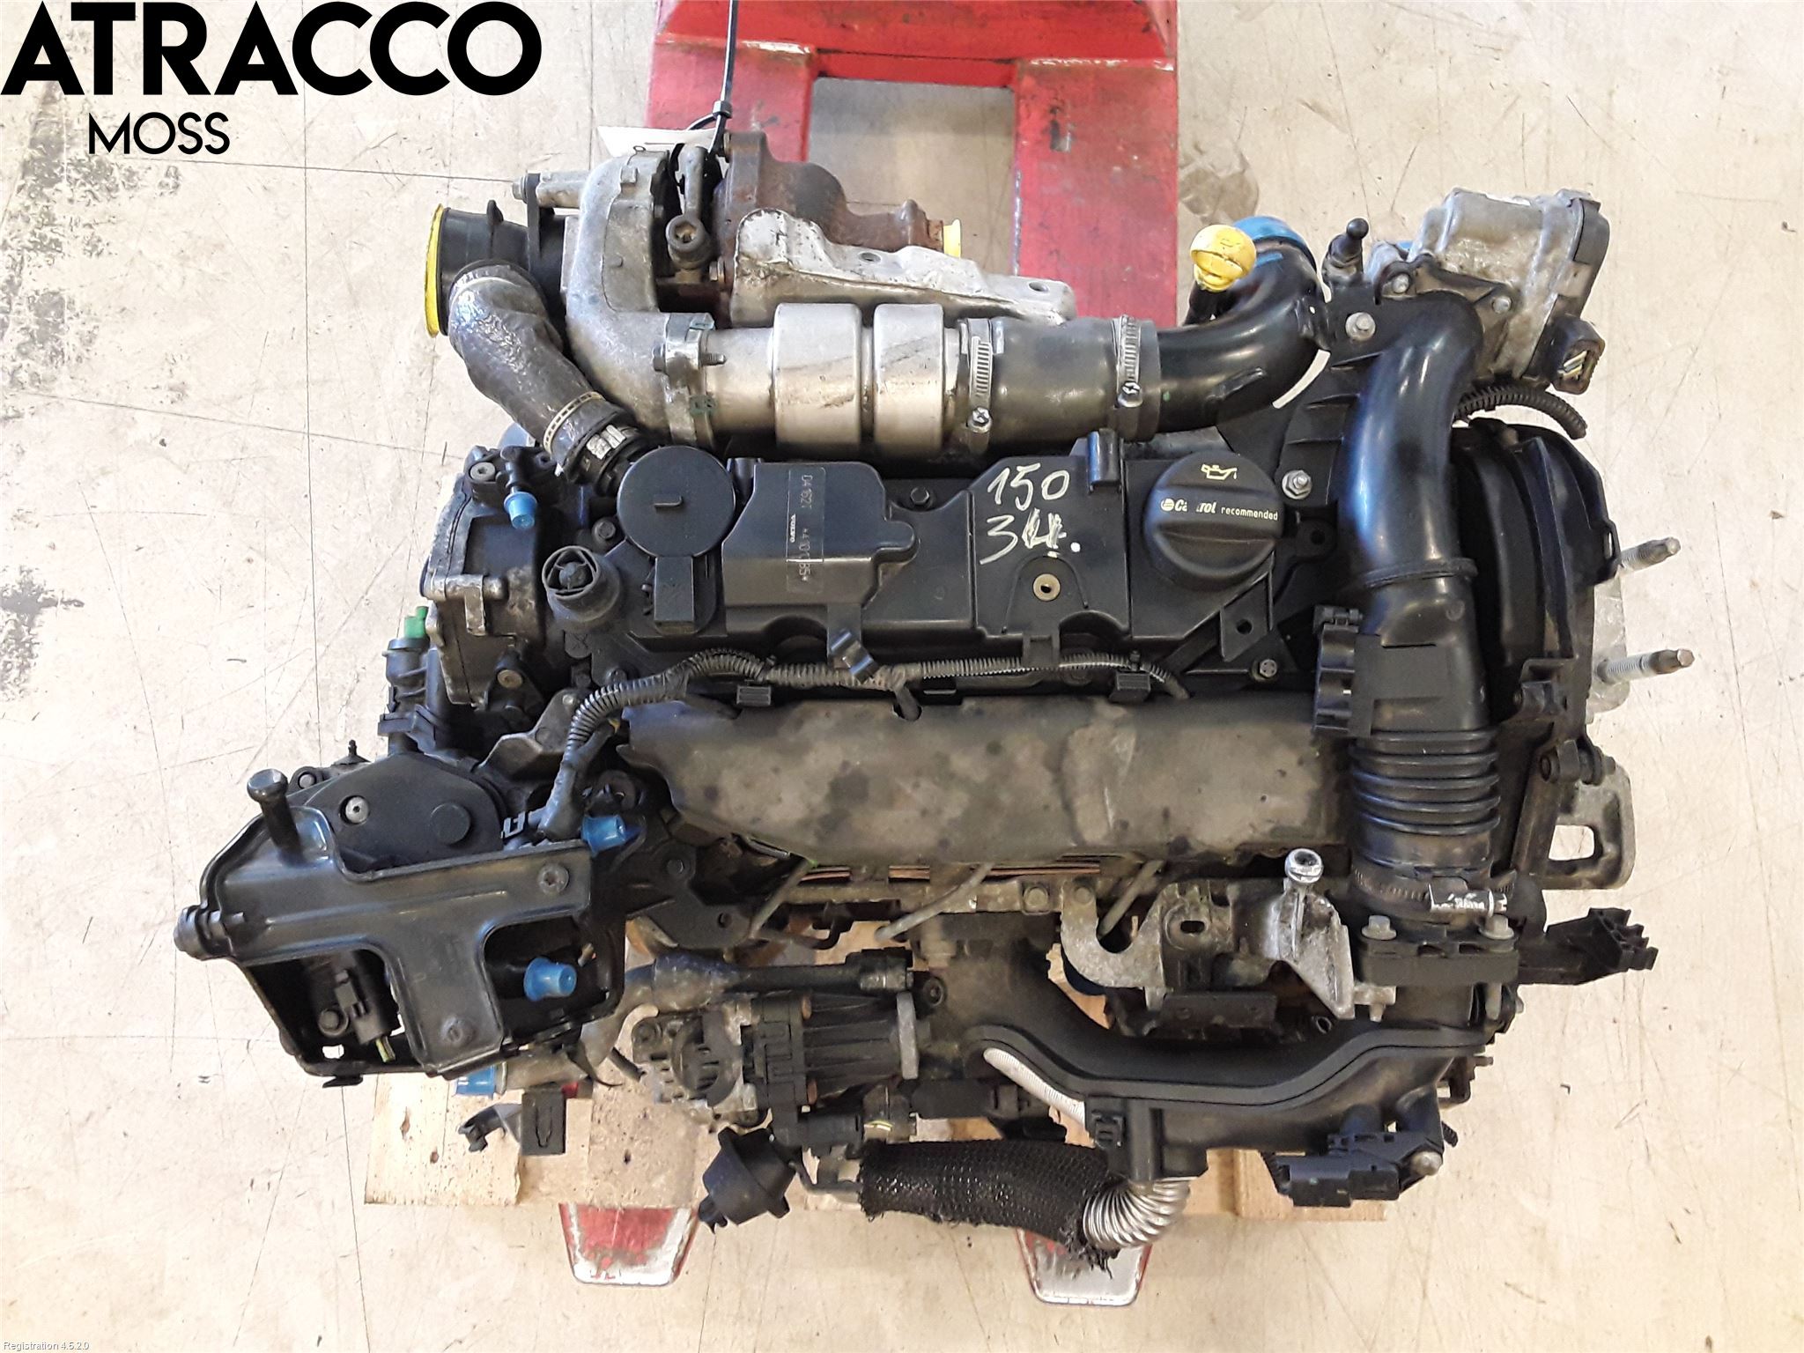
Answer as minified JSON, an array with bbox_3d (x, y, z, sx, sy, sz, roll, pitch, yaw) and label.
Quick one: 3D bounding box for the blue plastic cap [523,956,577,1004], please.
[{"bbox_3d":[-0.169,0.147,0.705,0.018,0.021,0.021,-2,73,21],"label":"blue plastic cap"}]

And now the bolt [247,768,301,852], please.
[{"bbox_3d":[-0.280,0.059,0.654,0.018,0.041,0.018,1,44,-1],"label":"bolt"}]

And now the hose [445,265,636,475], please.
[{"bbox_3d":[-0.187,-0.161,0.755,0.057,0.060,0.125,-37,78,-9],"label":"hose"}]

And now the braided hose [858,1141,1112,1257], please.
[{"bbox_3d":[0.047,0.298,0.840,0.142,0.050,0.054,4,75,1],"label":"braided hose"}]

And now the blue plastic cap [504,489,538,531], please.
[{"bbox_3d":[-0.193,-0.084,0.740,0.017,0.017,0.017,-15,53,-4],"label":"blue plastic cap"}]

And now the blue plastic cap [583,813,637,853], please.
[{"bbox_3d":[-0.151,0.080,0.750,0.026,0.021,0.021,-12,74,16],"label":"blue plastic cap"}]

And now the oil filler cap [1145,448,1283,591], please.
[{"bbox_3d":[0.146,-0.073,0.698,0.063,0.028,0.063,5,75,1],"label":"oil filler cap"}]

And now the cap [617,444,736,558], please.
[{"bbox_3d":[-0.107,-0.082,0.704,0.056,0.016,0.056,0,75,-1],"label":"cap"}]

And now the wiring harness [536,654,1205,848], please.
[{"bbox_3d":[-0.019,0.032,0.696,0.298,0.058,0.079,1,75,0],"label":"wiring harness"}]

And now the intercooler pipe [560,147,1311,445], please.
[{"bbox_3d":[0.021,-0.198,0.784,0.405,0.125,0.180,0,75,0],"label":"intercooler pipe"}]

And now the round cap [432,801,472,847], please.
[{"bbox_3d":[-0.224,0.074,0.725,0.020,0.006,0.020,0,74,-1],"label":"round cap"}]

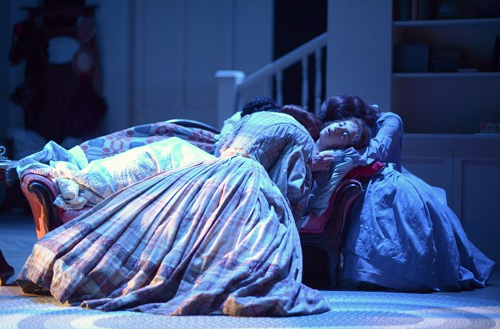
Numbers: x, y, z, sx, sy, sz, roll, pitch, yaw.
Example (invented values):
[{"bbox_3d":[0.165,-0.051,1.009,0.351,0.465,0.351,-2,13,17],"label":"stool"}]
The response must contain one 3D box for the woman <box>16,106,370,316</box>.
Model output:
[{"bbox_3d":[-0.232,0.159,5.409,1.600,0.840,1.150,1,2,0],"label":"woman"}]

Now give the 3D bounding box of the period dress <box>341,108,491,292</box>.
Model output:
[{"bbox_3d":[0.818,0.163,5.929,0.760,0.820,0.740,1,2,6],"label":"period dress"}]

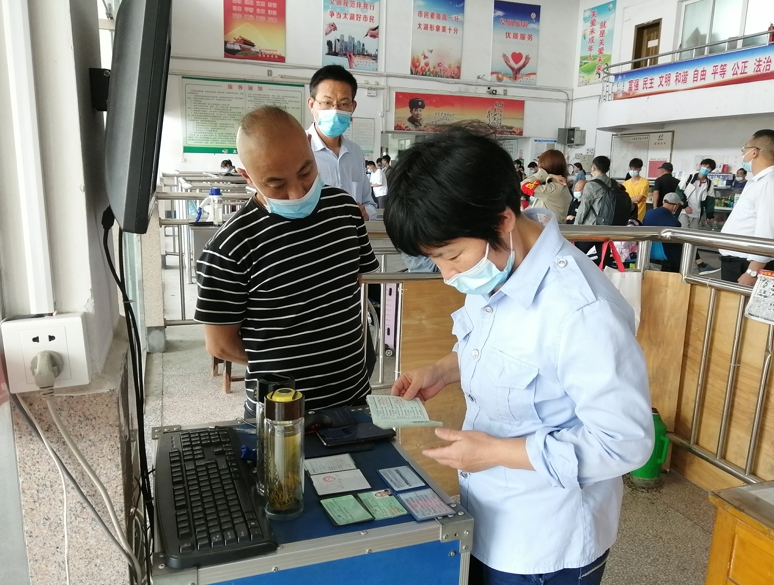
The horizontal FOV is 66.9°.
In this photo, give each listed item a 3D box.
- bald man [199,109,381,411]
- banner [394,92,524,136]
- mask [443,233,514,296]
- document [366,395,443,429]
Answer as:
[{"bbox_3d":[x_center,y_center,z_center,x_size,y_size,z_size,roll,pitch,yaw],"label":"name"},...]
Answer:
[{"bbox_3d":[-0.266,0.336,1.593,0.490,1.600,0.450,-5,13,-29],"label":"bald man"},{"bbox_3d":[1.570,-3.746,12.400,3.110,0.740,0.030,-3,13,-22],"label":"banner"},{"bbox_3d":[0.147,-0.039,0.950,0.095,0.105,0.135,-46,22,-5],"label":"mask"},{"bbox_3d":[0.028,0.221,1.041,0.103,0.027,0.142,1,10,-14],"label":"document"}]

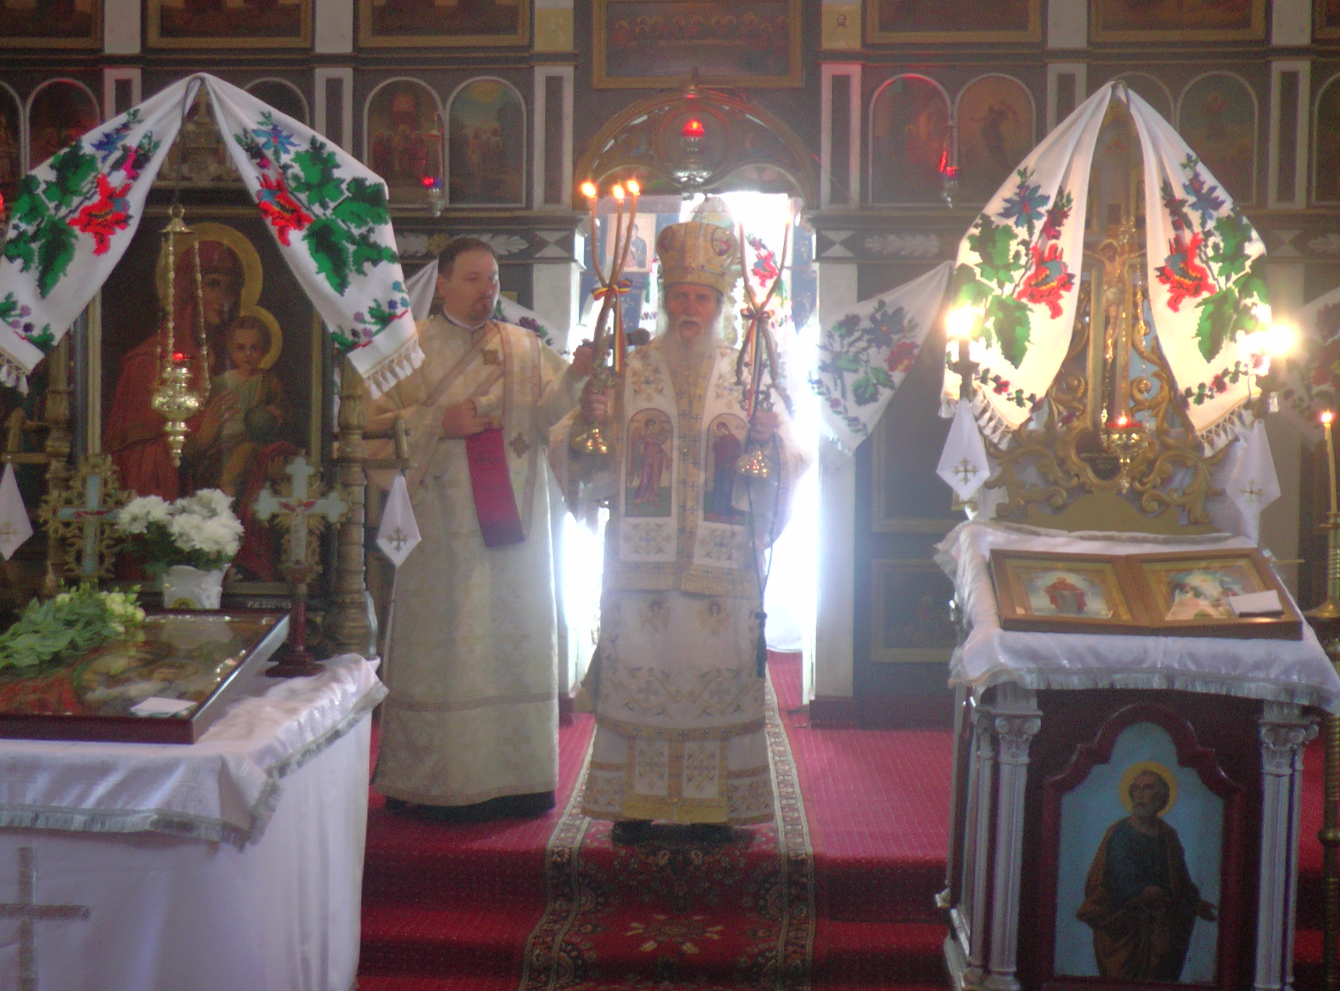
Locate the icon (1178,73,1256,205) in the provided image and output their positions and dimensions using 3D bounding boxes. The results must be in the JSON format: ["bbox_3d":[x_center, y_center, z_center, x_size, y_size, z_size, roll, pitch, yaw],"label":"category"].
[{"bbox_3d":[2.131,-1.385,5.574,0.301,0.512,0.040,1,3,3],"label":"icon"}]

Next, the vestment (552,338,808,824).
[{"bbox_3d":[0.040,0.238,4.300,0.730,1.419,0.470,1,3,3],"label":"vestment"}]

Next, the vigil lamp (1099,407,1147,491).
[{"bbox_3d":[1.204,-0.118,3.800,0.128,0.222,0.128,0,3,2],"label":"vigil lamp"}]

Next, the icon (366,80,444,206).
[{"bbox_3d":[-1.058,-1.407,5.720,0.317,0.504,0.040,1,3,3],"label":"icon"}]

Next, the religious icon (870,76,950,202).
[{"bbox_3d":[0.940,-1.395,5.628,0.311,0.508,0.040,1,3,3],"label":"religious icon"}]

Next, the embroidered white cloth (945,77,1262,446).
[{"bbox_3d":[1.236,-0.647,4.050,0.890,1.030,0.270,1,3,3],"label":"embroidered white cloth"}]

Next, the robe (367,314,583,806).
[{"bbox_3d":[-0.610,0.186,4.457,0.660,1.484,0.460,0,3,-7],"label":"robe"}]

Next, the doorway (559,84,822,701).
[{"bbox_3d":[0.086,-0.371,5.772,1.047,2.573,0.280,1,3,3],"label":"doorway"}]

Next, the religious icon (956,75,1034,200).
[{"bbox_3d":[1.276,-1.391,5.613,0.305,0.507,0.040,1,3,3],"label":"religious icon"}]

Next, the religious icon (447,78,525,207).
[{"bbox_3d":[-0.734,-1.407,5.705,0.315,0.511,0.040,1,3,3],"label":"religious icon"}]

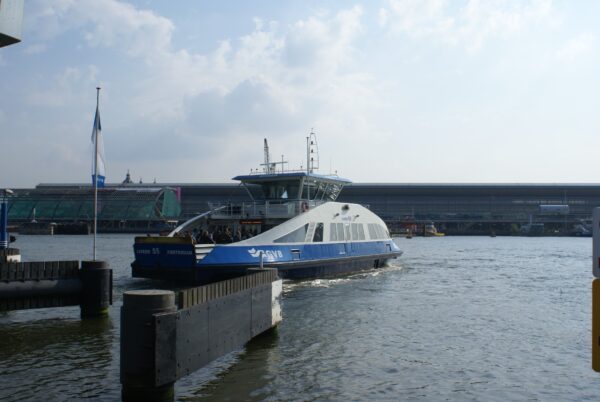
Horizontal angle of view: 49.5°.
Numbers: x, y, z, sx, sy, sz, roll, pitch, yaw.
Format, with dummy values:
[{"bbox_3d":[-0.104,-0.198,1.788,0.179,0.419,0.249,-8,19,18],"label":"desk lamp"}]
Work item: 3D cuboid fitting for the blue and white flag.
[{"bbox_3d":[-7.840,-2.090,25.200,0.540,3.230,0.350,1,-2,-18],"label":"blue and white flag"}]

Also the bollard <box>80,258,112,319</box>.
[{"bbox_3d":[-7.820,3.406,25.000,1.120,2.220,1.120,1,-2,-18],"label":"bollard"}]

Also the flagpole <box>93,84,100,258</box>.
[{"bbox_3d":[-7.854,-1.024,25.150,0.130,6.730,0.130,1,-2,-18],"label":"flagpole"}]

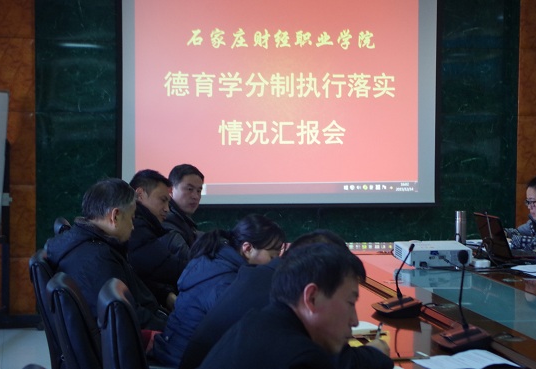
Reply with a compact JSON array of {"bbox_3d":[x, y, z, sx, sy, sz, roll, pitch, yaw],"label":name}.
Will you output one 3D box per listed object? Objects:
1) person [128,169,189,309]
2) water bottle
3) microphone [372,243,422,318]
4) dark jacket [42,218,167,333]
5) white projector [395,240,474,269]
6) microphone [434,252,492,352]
[{"bbox_3d":[-0.400,0.558,5.500,0.800,1.280,0.550,0,3,-8],"label":"person"},{"bbox_3d":[1.112,0.251,7.250,0.064,0.215,0.064,0,3,-11],"label":"water bottle"},{"bbox_3d":[0.490,0.362,4.870,0.175,0.264,0.155,0,3,-11],"label":"microphone"},{"bbox_3d":[-0.600,0.431,4.660,0.500,0.660,0.520,-1,4,-19],"label":"dark jacket"},{"bbox_3d":[0.835,0.354,6.390,0.315,0.084,0.255,0,8,-11],"label":"white projector"},{"bbox_3d":[0.645,0.382,4.160,0.175,0.312,0.160,0,3,-11],"label":"microphone"}]

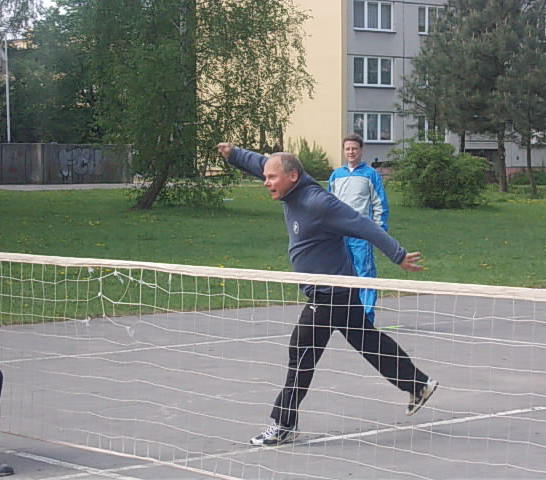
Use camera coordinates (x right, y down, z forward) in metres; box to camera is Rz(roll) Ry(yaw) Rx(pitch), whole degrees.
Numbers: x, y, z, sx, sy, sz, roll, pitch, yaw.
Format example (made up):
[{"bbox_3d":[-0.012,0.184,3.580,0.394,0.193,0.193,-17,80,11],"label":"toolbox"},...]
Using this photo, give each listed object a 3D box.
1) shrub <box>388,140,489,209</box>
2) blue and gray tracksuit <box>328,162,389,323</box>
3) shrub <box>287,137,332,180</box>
[{"bbox_3d":[5.050,-2.000,54.200,3.100,2.100,2.700,0,3,0],"label":"shrub"},{"bbox_3d":[0.742,0.087,15.500,0.550,1.530,0.330,1,2,18],"label":"blue and gray tracksuit"},{"bbox_3d":[1.730,-3.810,83.000,2.150,2.100,2.000,0,3,0],"label":"shrub"}]

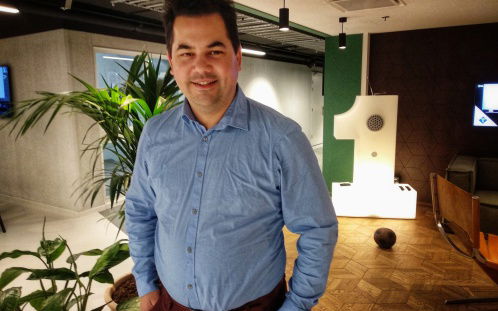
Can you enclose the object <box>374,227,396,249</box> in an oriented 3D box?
[{"bbox_3d":[1.454,0.886,3.989,0.241,0.241,0.241,5,11,31],"label":"object"}]

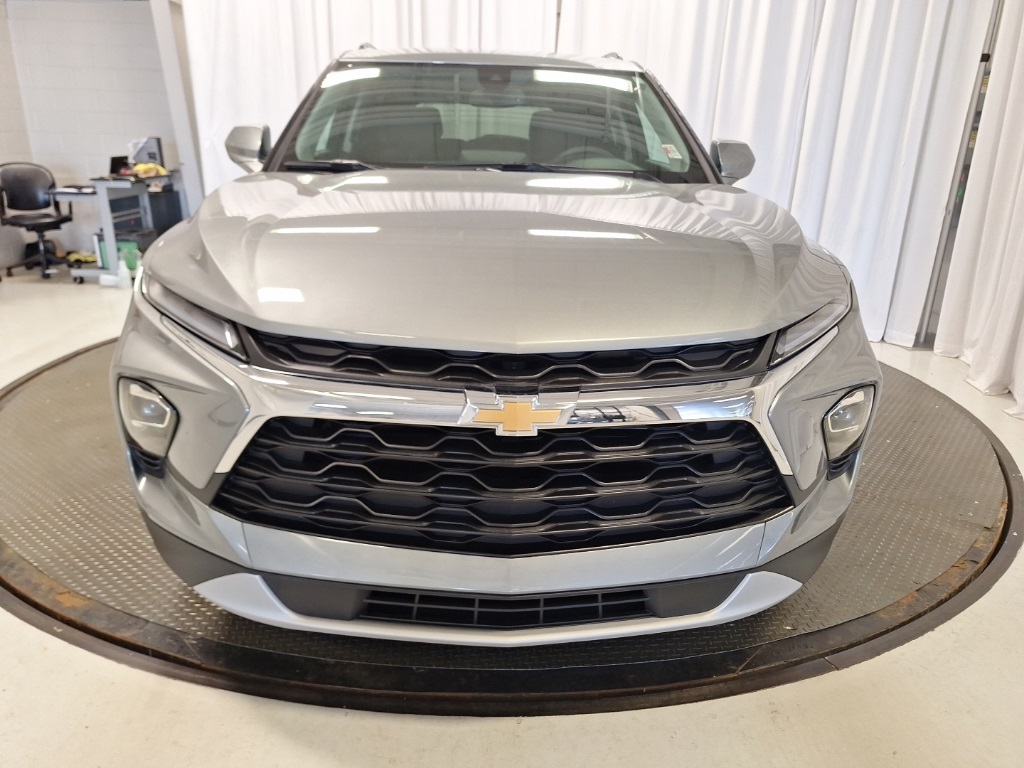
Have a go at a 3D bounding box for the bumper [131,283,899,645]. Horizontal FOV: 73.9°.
[{"bbox_3d":[-0.009,0.156,1.557,1.860,0.710,0.600,0,19,-3],"label":"bumper"}]

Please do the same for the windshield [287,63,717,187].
[{"bbox_3d":[-0.062,-1.017,2.596,1.520,0.170,0.810,0,52,-3],"label":"windshield"}]

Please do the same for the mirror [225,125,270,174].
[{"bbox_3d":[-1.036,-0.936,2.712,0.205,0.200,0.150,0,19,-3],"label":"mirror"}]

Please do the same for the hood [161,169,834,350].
[{"bbox_3d":[-0.018,-0.400,1.789,1.700,0.300,1.280,0,19,-3],"label":"hood"}]

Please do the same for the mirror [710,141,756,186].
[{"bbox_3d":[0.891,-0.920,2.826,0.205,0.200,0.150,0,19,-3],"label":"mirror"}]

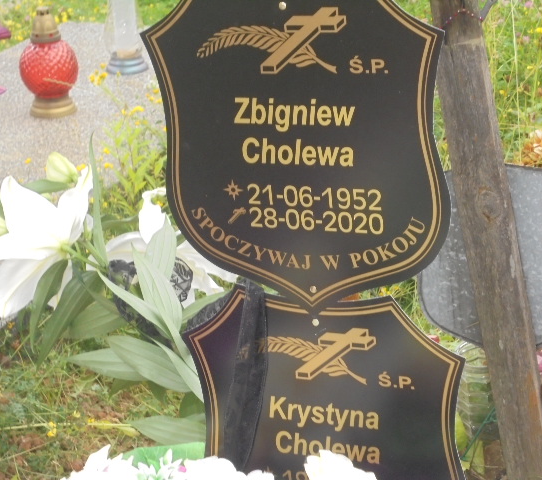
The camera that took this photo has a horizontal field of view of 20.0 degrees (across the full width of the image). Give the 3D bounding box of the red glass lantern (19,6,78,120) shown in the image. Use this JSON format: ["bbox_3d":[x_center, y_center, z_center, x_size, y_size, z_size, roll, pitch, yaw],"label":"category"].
[{"bbox_3d":[-0.471,-0.380,3.250,0.123,0.226,0.123,-2,23,0],"label":"red glass lantern"}]

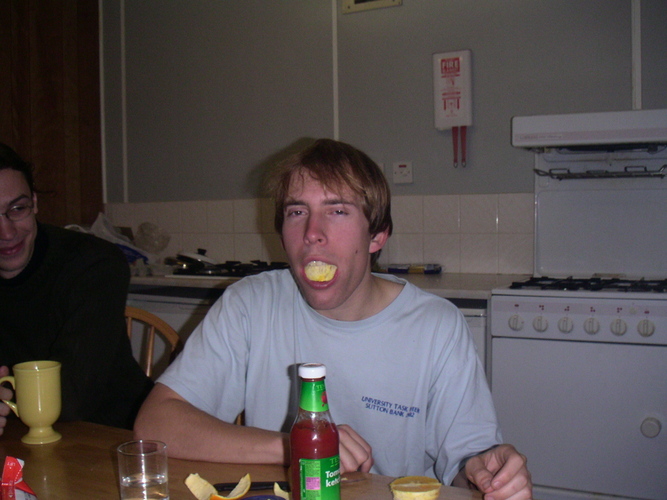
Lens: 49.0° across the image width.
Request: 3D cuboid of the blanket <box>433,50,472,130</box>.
[{"bbox_3d":[0.466,-0.622,2.852,0.144,0.292,0.042,1,3,28],"label":"blanket"}]

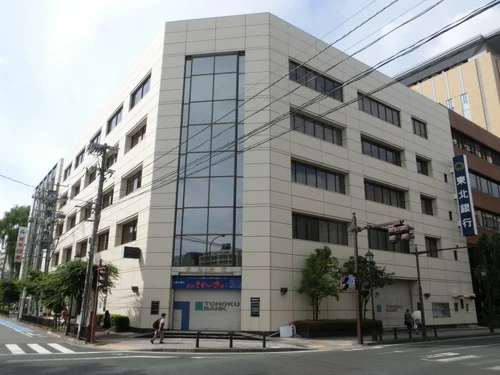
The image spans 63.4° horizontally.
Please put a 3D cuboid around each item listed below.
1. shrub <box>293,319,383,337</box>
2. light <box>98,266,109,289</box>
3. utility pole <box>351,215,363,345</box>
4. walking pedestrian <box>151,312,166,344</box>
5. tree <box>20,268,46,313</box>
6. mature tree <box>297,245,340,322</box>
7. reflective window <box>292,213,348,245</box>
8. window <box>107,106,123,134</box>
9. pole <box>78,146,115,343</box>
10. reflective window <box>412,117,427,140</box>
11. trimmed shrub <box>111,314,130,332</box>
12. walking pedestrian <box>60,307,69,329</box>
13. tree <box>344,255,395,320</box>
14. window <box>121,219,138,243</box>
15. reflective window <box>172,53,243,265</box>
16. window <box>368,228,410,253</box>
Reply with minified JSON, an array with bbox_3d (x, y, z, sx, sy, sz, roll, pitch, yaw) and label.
[{"bbox_3d":[6.139,9.442,27.207,7.250,0.970,1.400,12,-20,-34],"label":"shrub"},{"bbox_3d":[-8.477,5.167,23.399,0.450,1.180,0.420,12,-20,-35],"label":"light"},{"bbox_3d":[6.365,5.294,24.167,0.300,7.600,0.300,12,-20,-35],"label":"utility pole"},{"bbox_3d":[-4.842,7.543,21.657,0.800,1.560,0.520,1,-16,0],"label":"walking pedestrian"},{"bbox_3d":[-22.366,11.412,42.410,2.700,5.400,2.700,9,-18,-27],"label":"tree"},{"bbox_3d":[4.478,6.616,26.392,2.600,5.324,2.400,1,-16,0],"label":"mature tree"},{"bbox_3d":[5.252,3.145,29.874,6.163,1.917,0.200,12,-20,-34],"label":"reflective window"},{"bbox_3d":[-14.864,-7.315,44.693,0.300,1.850,5.200,12,-19,-33],"label":"window"},{"bbox_3d":[-9.927,3.057,26.180,2.100,12.681,1.000,2,-16,-6],"label":"pole"},{"bbox_3d":[17.277,-5.966,41.292,2.600,1.950,0.200,12,-20,-34],"label":"reflective window"},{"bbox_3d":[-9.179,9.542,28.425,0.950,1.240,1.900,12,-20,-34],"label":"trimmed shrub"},{"bbox_3d":[-14.389,10.161,31.445,0.520,1.621,0.500,12,-20,-34],"label":"walking pedestrian"},{"bbox_3d":[8.237,7.478,28.719,3.100,5.044,2.800,12,-20,-34],"label":"tree"},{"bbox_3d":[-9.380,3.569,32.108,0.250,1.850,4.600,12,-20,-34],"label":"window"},{"bbox_3d":[-3.001,-2.744,31.543,5.150,17.600,0.350,-2,-16,8],"label":"reflective window"},{"bbox_3d":[11.813,4.628,34.291,5.900,1.750,0.200,12,-20,-34],"label":"window"}]

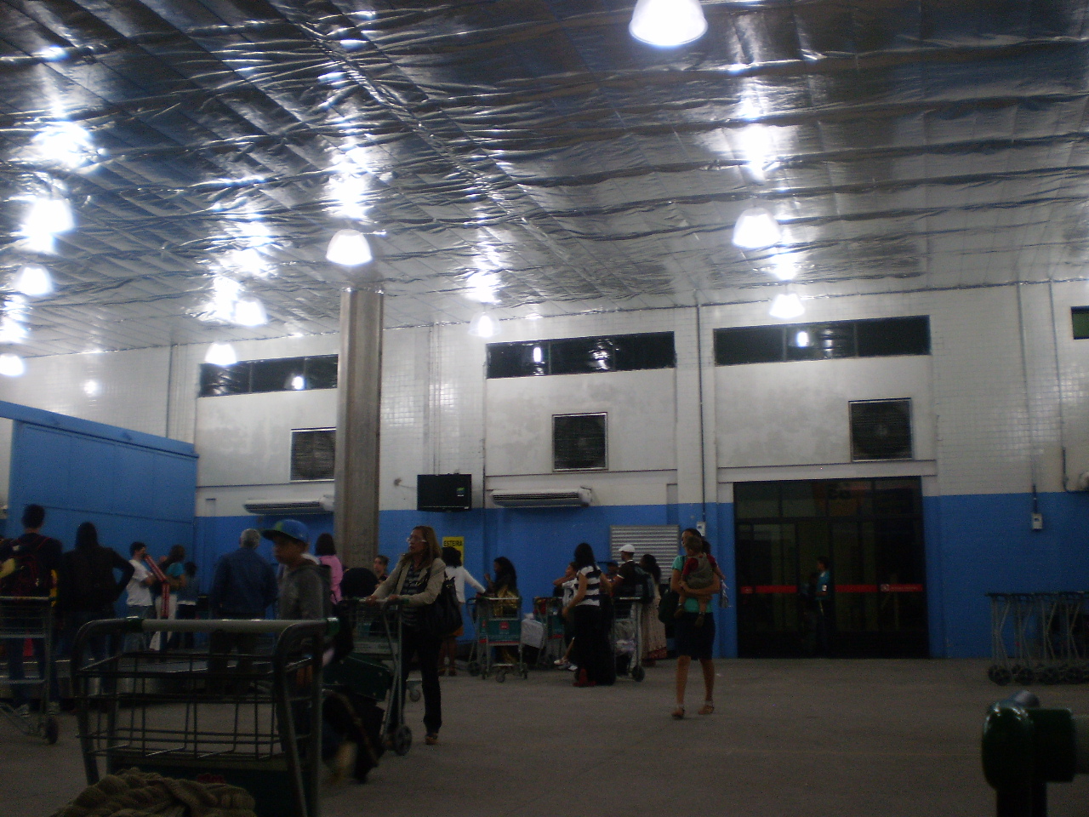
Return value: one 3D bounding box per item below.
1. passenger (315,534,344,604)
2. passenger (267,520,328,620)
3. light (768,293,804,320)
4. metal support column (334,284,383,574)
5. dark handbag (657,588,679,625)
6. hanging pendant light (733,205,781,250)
[{"bbox_3d":[-2.210,2.090,11.513,0.460,1.639,0.300,4,-10,-20],"label":"passenger"},{"bbox_3d":[-1.353,1.384,6.469,0.480,1.460,0.400,3,-10,-16],"label":"passenger"},{"bbox_3d":[4.015,-1.697,18.751,0.540,0.420,0.540,0,-10,0],"label":"light"},{"bbox_3d":[-2.941,1.044,17.973,0.500,5.900,0.500,-3,-10,16],"label":"metal support column"},{"bbox_3d":[1.091,1.728,9.850,0.160,0.330,0.280,8,-12,-40],"label":"dark handbag"},{"bbox_3d":[2.526,-2.157,13.450,0.540,0.420,0.540,0,-10,0],"label":"hanging pendant light"}]

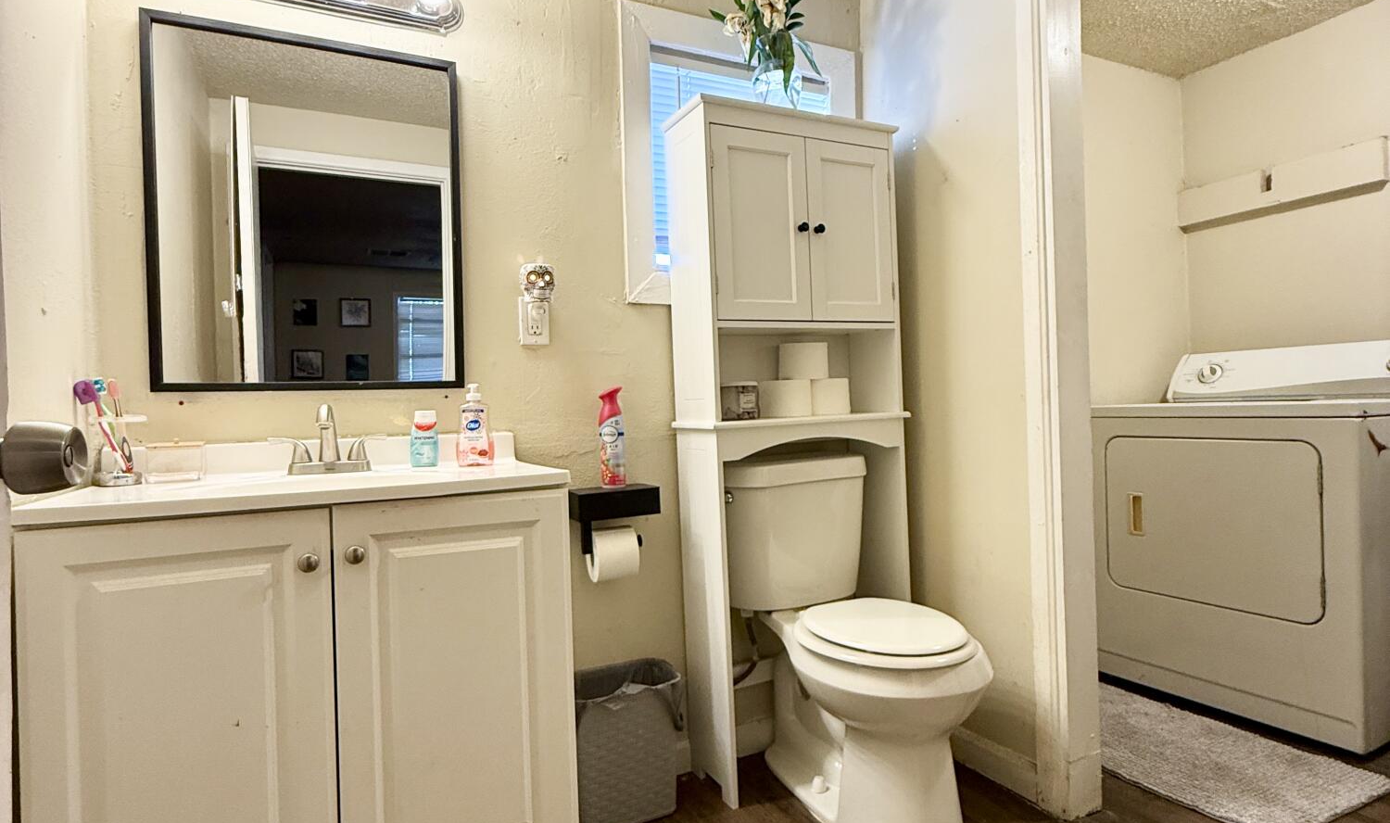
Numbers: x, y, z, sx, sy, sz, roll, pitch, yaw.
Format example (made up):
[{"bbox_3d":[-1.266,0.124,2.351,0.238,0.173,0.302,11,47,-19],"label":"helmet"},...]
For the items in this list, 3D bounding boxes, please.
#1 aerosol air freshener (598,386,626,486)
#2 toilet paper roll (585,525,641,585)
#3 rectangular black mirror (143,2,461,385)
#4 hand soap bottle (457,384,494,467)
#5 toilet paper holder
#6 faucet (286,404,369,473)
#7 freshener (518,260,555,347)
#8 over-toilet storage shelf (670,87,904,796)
[{"bbox_3d":[-0.204,0.070,1.836,0.061,0.243,0.061,-2,0,0],"label":"aerosol air freshener"},{"bbox_3d":[-0.196,0.345,1.827,0.110,0.122,0.122,-2,0,-26],"label":"toilet paper roll"},{"bbox_3d":[-0.806,-0.420,1.597,0.597,0.752,0.023,-2,0,-26],"label":"rectangular black mirror"},{"bbox_3d":[-0.482,0.031,1.639,0.079,0.180,0.053,-2,0,-10],"label":"hand soap bottle"},{"bbox_3d":[-0.198,0.266,1.846,0.210,0.150,0.122,-2,0,-26],"label":"toilet paper holder"},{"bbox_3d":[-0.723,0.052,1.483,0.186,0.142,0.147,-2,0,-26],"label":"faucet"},{"bbox_3d":[-0.375,-0.255,1.798,0.081,0.188,0.082,-2,0,-26],"label":"freshener"},{"bbox_3d":[0.265,0.092,1.994,0.597,1.693,0.227,-2,0,-26],"label":"over-toilet storage shelf"}]

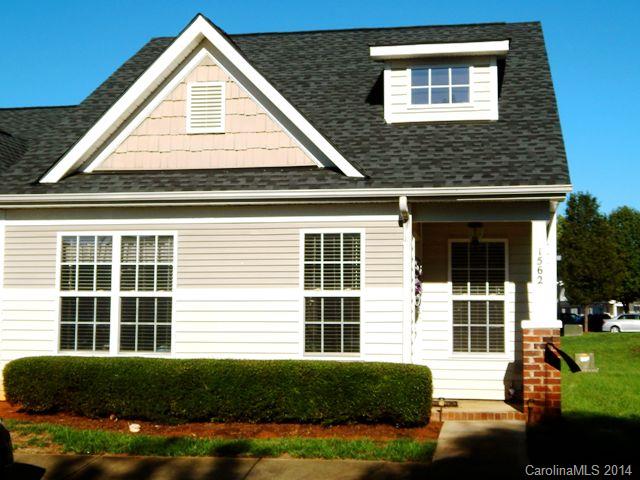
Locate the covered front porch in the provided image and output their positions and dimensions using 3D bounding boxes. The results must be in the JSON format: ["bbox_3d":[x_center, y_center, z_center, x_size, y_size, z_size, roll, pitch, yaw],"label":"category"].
[{"bbox_3d":[2.008,0.841,12.411,1.770,2.510,1.620,-1,-5,11],"label":"covered front porch"}]

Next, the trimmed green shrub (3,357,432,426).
[{"bbox_3d":[-1.208,1.704,11.753,4.952,0.660,0.870,-1,-5,11],"label":"trimmed green shrub"}]

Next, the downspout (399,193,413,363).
[{"bbox_3d":[1.001,0.736,11.783,0.106,2.467,0.410,-1,-5,11],"label":"downspout"}]

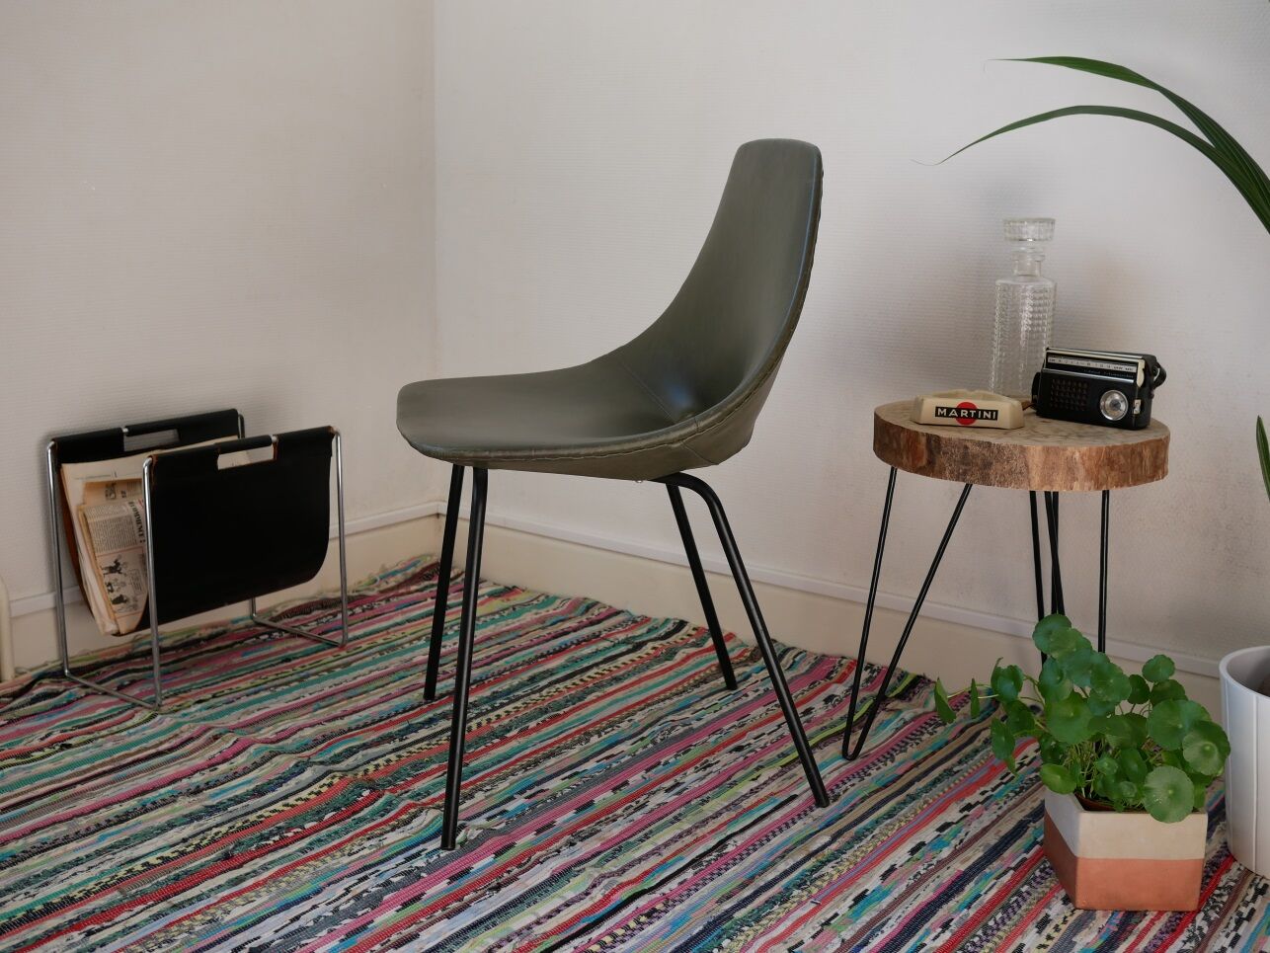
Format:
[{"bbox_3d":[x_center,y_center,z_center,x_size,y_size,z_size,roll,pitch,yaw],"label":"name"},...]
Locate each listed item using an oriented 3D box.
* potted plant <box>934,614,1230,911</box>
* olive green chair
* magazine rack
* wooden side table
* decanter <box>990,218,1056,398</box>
[{"bbox_3d":[0.479,0.298,1.604,0.306,0.302,0.219,1,12,0],"label":"potted plant"},{"bbox_3d":[-0.037,-0.026,1.882,0.510,0.805,0.506,-2,12,-13],"label":"olive green chair"},{"bbox_3d":[-0.660,0.112,2.258,0.215,0.358,0.366,9,14,35],"label":"magazine rack"},{"bbox_3d":[0.473,0.156,1.891,0.371,0.466,0.402,2,12,6],"label":"wooden side table"},{"bbox_3d":[0.526,-0.221,1.968,0.082,0.243,0.082,1,12,0],"label":"decanter"}]

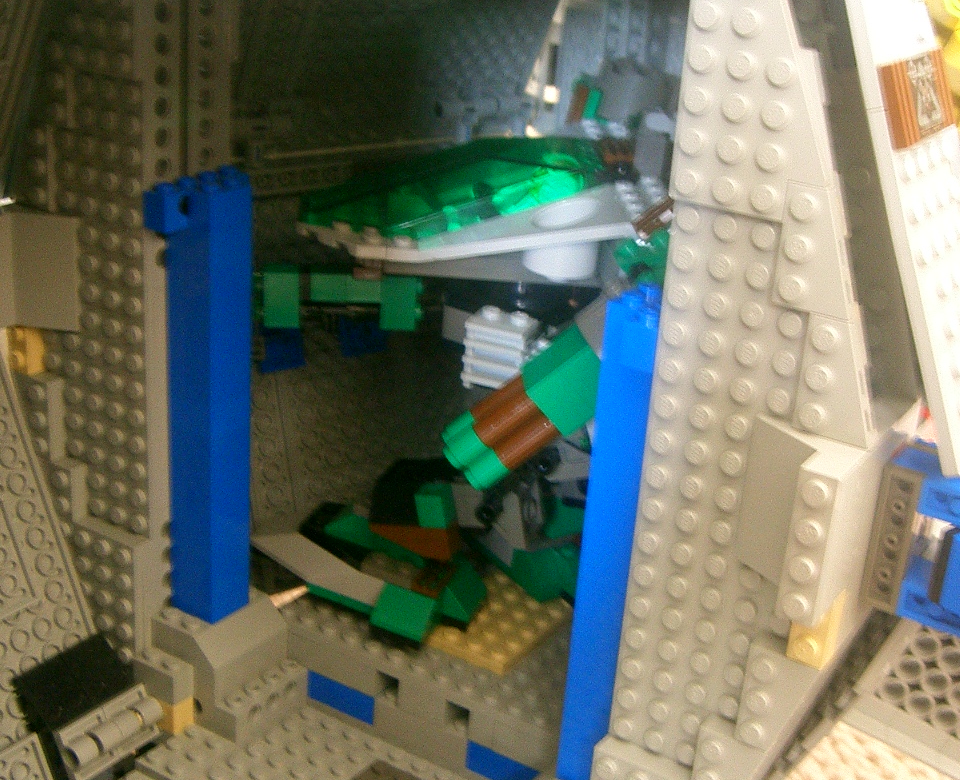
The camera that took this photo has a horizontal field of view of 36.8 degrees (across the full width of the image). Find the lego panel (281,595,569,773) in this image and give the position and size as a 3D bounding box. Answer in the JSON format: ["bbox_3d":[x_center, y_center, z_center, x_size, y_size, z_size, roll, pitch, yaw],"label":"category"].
[{"bbox_3d":[-0.005,0.082,0.420,0.096,0.024,0.050,17,24,29],"label":"lego panel"}]

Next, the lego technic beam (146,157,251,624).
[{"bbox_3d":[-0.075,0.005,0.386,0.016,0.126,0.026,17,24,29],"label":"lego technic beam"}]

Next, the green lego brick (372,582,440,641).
[{"bbox_3d":[-0.020,0.062,0.411,0.016,0.010,0.015,17,24,29],"label":"green lego brick"}]

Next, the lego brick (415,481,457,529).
[{"bbox_3d":[-0.012,0.033,0.403,0.008,0.010,0.009,4,21,20],"label":"lego brick"}]

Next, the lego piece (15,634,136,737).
[{"bbox_3d":[-0.112,0.080,0.396,0.005,0.019,0.035,-11,9,36],"label":"lego piece"}]

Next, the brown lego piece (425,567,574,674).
[{"bbox_3d":[0.005,0.067,0.426,0.032,0.005,0.046,17,24,29],"label":"brown lego piece"}]

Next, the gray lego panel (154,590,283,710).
[{"bbox_3d":[-0.074,0.072,0.413,0.024,0.019,0.032,17,24,29],"label":"gray lego panel"}]

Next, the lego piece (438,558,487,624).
[{"bbox_3d":[-0.005,0.058,0.423,0.014,0.010,0.017,17,24,29],"label":"lego piece"}]

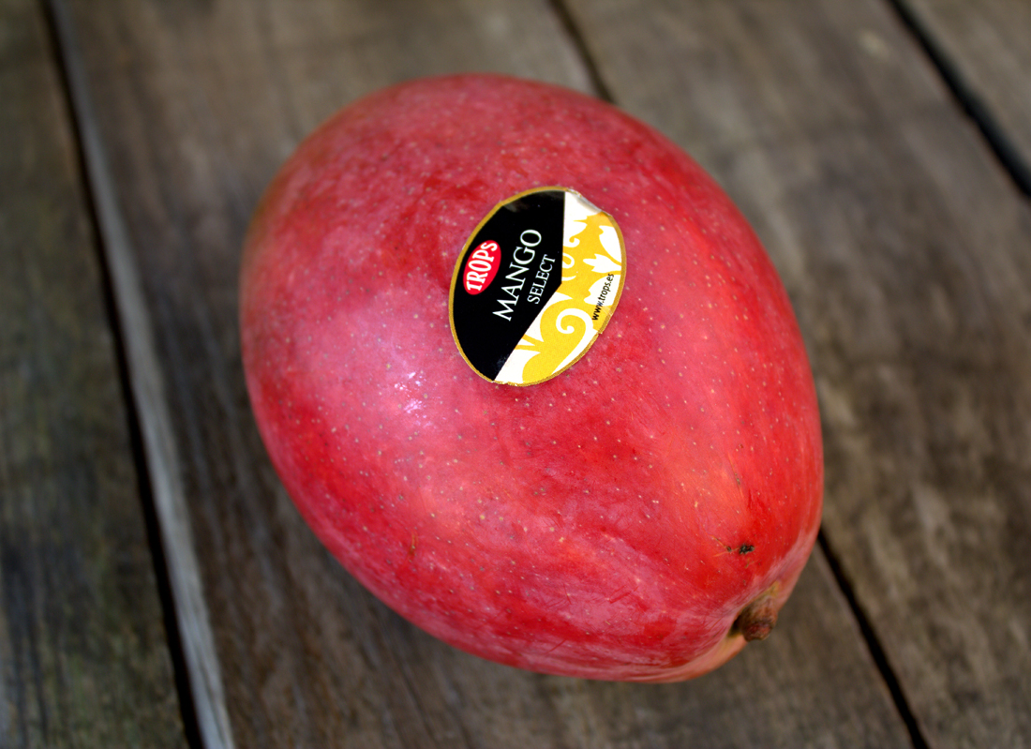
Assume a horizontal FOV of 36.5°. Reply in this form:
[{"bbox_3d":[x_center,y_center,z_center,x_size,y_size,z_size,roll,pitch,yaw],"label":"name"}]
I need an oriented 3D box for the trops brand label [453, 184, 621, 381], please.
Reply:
[{"bbox_3d":[0.003,-0.014,0.238,0.026,0.003,0.034,15,71,18],"label":"trops brand label"}]

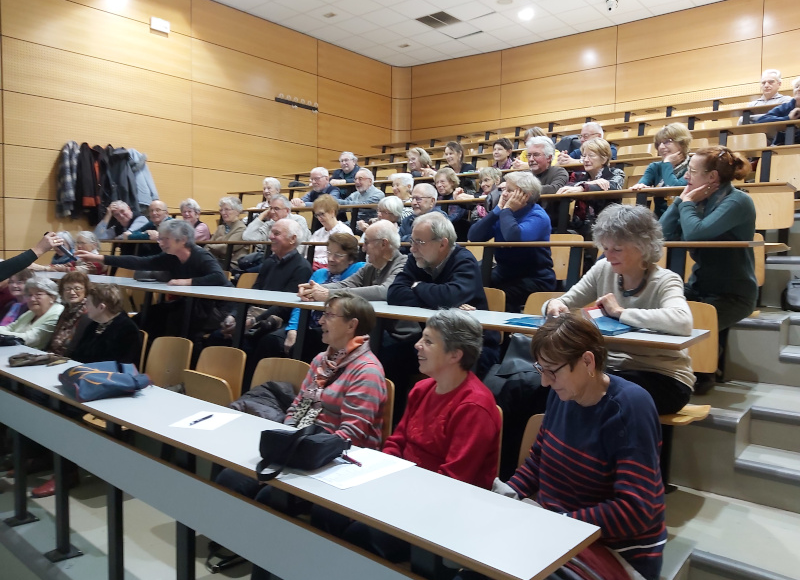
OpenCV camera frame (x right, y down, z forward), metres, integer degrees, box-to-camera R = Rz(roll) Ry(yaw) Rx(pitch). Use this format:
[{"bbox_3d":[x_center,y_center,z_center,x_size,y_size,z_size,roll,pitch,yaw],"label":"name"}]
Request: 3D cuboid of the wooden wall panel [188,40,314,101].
[{"bbox_3d":[-2.220,-3.368,9.572,0.030,0.610,2.430,5,6,40],"label":"wooden wall panel"}]

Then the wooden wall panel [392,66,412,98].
[{"bbox_3d":[0.027,-4.060,11.796,0.400,0.610,0.090,0,4,-6],"label":"wooden wall panel"}]

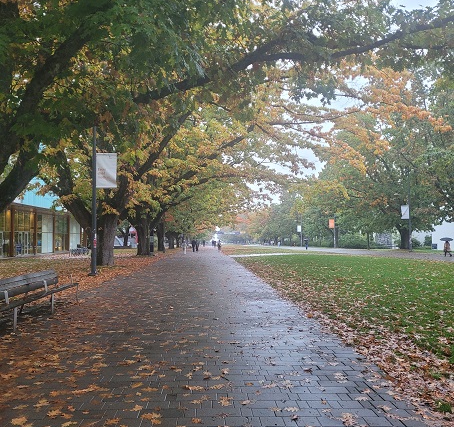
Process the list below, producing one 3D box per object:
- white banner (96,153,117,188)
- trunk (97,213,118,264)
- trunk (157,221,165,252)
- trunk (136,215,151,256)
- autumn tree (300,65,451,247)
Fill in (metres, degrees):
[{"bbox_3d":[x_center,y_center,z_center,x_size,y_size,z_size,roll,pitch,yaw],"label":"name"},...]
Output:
[{"bbox_3d":[-5.254,-1.861,19.900,0.920,1.520,0.030,0,-3,-2],"label":"white banner"},{"bbox_3d":[-7.233,1.550,27.100,1.420,3.120,1.420,0,-3,-2],"label":"trunk"},{"bbox_3d":[-8.783,3.051,60.300,1.050,3.980,1.050,0,-3,-2],"label":"trunk"},{"bbox_3d":[-7.992,2.125,43.500,1.250,3.820,1.250,0,-3,-2],"label":"trunk"},{"bbox_3d":[19.736,-7.393,60.000,19.000,23.000,17.000,0,-3,0],"label":"autumn tree"}]

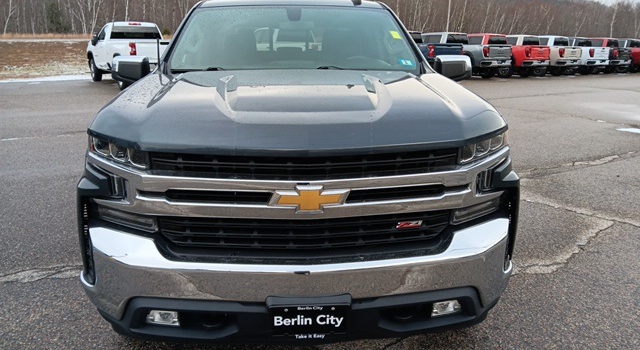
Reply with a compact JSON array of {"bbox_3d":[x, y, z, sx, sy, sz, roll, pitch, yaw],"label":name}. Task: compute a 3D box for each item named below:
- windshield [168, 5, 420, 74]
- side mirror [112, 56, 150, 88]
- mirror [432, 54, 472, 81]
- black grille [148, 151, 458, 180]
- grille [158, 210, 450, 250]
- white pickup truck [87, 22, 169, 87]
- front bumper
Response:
[{"bbox_3d":[-0.157,-0.975,3.326,1.640,0.200,0.820,-1,52,-4],"label":"windshield"},{"bbox_3d":[-1.266,-0.715,3.274,0.270,0.200,0.170,-1,16,-4],"label":"side mirror"},{"bbox_3d":[0.944,-0.754,3.411,0.280,0.200,0.170,-1,16,-4],"label":"mirror"},{"bbox_3d":[-0.052,-0.041,1.902,1.280,0.130,0.160,-1,16,-4],"label":"black grille"},{"bbox_3d":[-0.050,0.219,1.956,1.260,0.150,0.150,-1,16,-4],"label":"grille"},{"bbox_3d":[-6.274,-4.108,16.322,2.150,2.000,6.000,-12,20,-35],"label":"white pickup truck"},{"bbox_3d":[-0.054,0.412,2.063,2.040,0.430,0.520,-1,16,-4],"label":"front bumper"}]

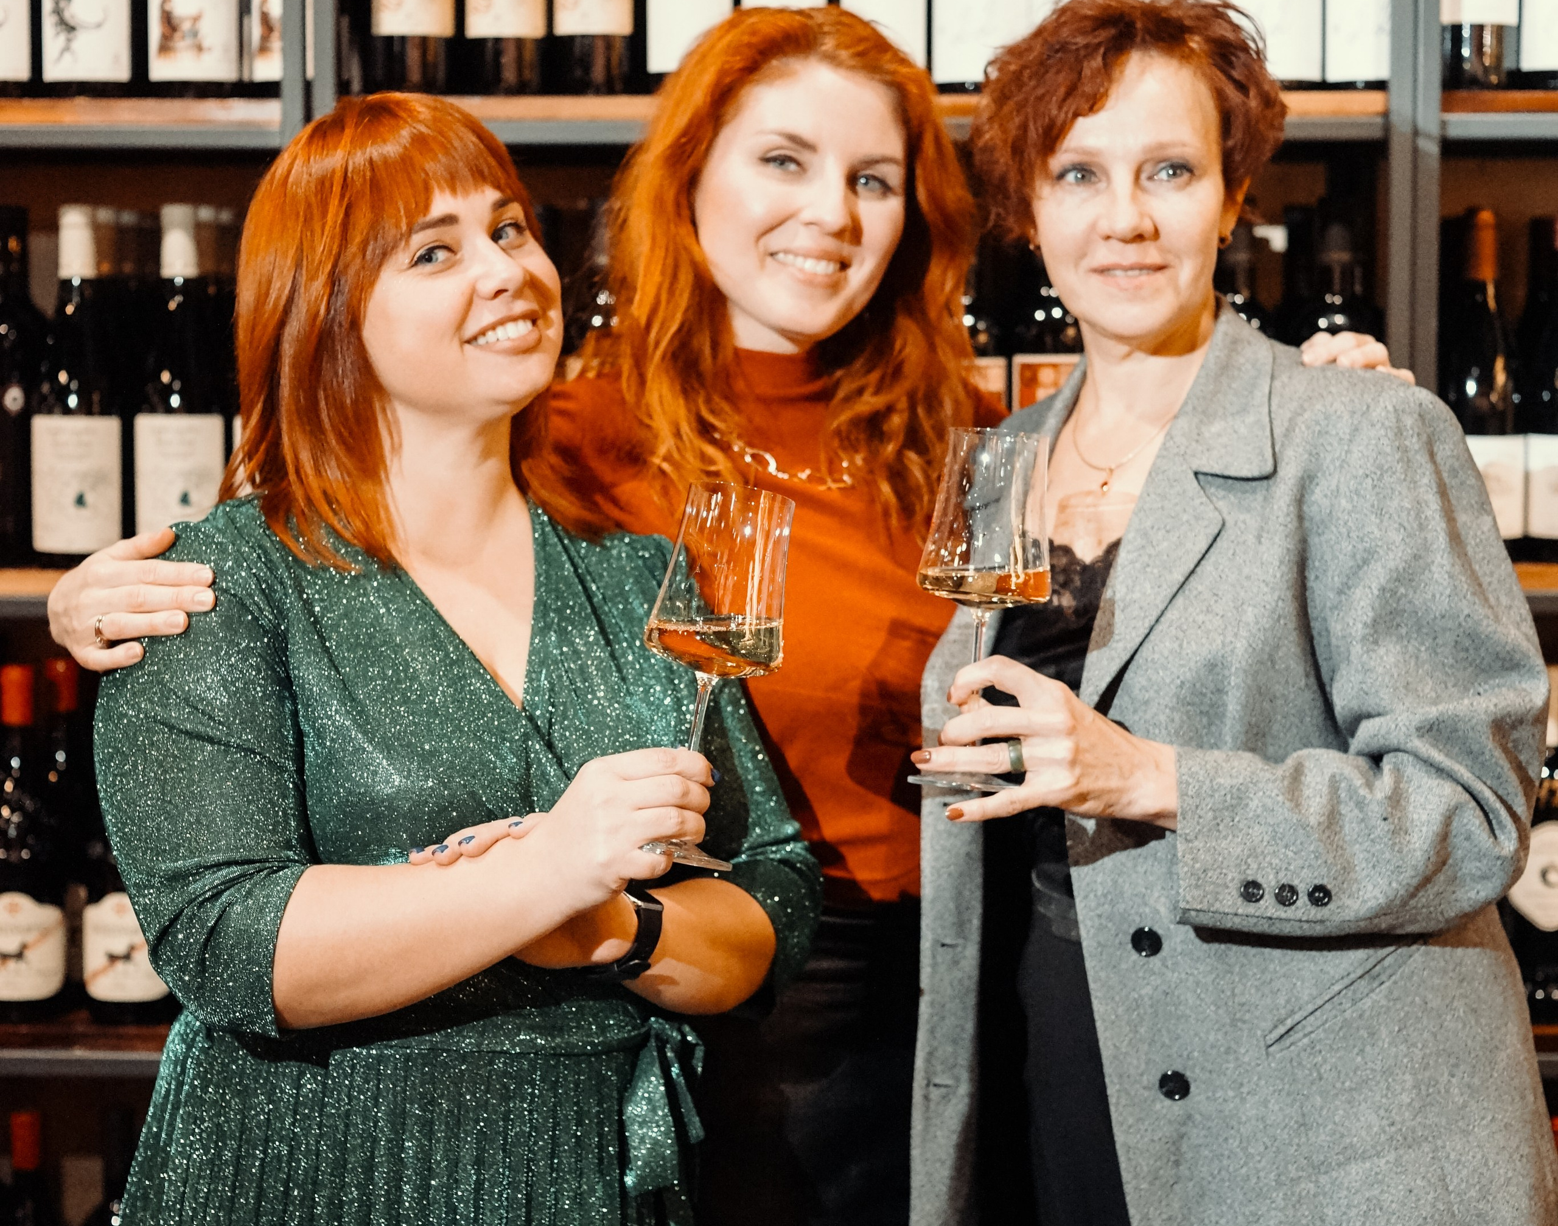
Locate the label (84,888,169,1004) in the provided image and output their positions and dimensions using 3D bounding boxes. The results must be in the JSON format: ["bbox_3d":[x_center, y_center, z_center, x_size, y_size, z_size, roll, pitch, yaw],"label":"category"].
[{"bbox_3d":[-0.564,0.292,2.783,0.076,0.095,0.022,0,4,1],"label":"label"}]

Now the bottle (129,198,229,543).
[{"bbox_3d":[-0.507,-0.192,2.745,0.080,0.303,0.080,0,4,2],"label":"bottle"}]

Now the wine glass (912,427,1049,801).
[{"bbox_3d":[0.128,-0.002,2.020,0.083,0.221,0.083,5,4,1],"label":"wine glass"}]

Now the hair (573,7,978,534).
[{"bbox_3d":[-0.003,-0.235,2.240,0.275,0.365,0.250,-1,4,-7],"label":"hair"}]

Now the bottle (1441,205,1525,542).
[{"bbox_3d":[0.600,-0.191,2.752,0.072,0.300,0.072,0,4,1],"label":"bottle"}]

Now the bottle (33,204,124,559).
[{"bbox_3d":[-0.600,-0.193,2.776,0.082,0.306,0.082,0,4,1],"label":"bottle"}]

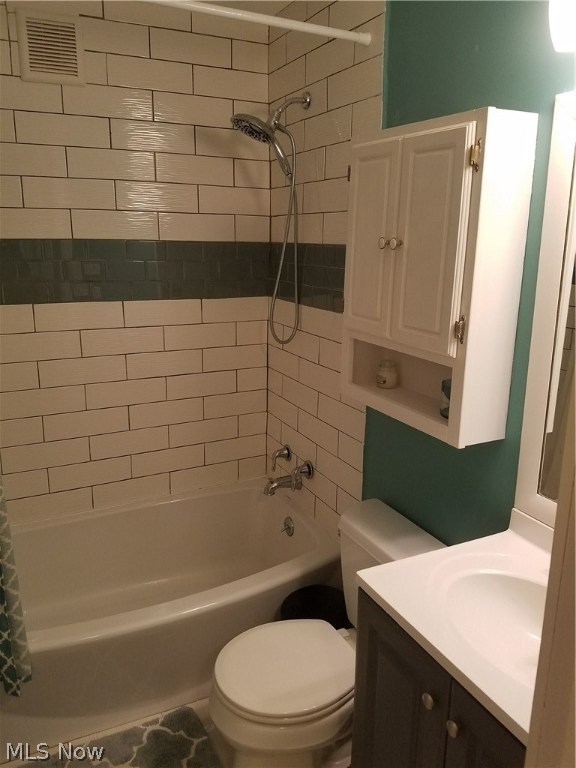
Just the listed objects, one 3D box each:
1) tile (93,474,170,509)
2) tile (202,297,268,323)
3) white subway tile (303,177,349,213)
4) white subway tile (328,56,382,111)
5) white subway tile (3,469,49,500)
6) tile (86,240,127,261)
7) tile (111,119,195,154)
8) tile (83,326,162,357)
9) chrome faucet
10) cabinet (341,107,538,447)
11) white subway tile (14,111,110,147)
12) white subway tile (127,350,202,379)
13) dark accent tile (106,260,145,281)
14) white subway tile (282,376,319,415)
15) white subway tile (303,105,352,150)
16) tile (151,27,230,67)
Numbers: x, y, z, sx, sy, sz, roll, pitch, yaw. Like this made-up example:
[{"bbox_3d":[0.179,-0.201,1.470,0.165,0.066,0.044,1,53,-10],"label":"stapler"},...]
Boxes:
[{"bbox_3d":[-0.644,0.441,2.402,0.310,0.102,0.010,-7,16,-26],"label":"tile"},{"bbox_3d":[-0.218,-0.310,2.380,0.294,0.101,0.010,-6,16,-25],"label":"tile"},{"bbox_3d":[0.126,-0.624,1.920,0.010,0.099,0.299,-6,16,-26],"label":"white subway tile"},{"bbox_3d":[0.194,-0.896,1.736,0.010,0.101,0.298,-7,16,-26],"label":"white subway tile"},{"bbox_3d":[-1.033,0.378,2.108,0.302,0.099,0.010,-7,16,-26],"label":"white subway tile"},{"bbox_3d":[-0.694,-0.510,2.210,0.146,0.075,0.010,-7,16,-26],"label":"tile"},{"bbox_3d":[-0.507,-0.935,2.194,0.322,0.106,0.010,-7,16,-26],"label":"tile"},{"bbox_3d":[-0.620,-0.162,2.179,0.302,0.099,0.010,-7,16,-26],"label":"tile"},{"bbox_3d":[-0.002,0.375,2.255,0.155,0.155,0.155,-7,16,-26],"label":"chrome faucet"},{"bbox_3d":[0.347,-0.271,1.513,0.162,0.741,0.511,-7,16,-26],"label":"cabinet"},{"bbox_3d":[-0.796,-0.902,2.052,0.322,0.106,0.010,-7,16,-26],"label":"white subway tile"},{"bbox_3d":[-0.484,-0.079,2.273,0.302,0.099,0.010,-7,16,-26],"label":"white subway tile"},{"bbox_3d":[-0.615,-0.429,2.185,0.146,0.074,0.010,-7,16,-26],"label":"dark accent tile"},{"bbox_3d":[0.053,0.046,2.377,0.010,0.106,0.316,-7,16,-26],"label":"white subway tile"},{"bbox_3d":[0.133,-0.846,1.924,0.010,0.102,0.306,-7,16,-26],"label":"white subway tile"},{"bbox_3d":[-0.340,-1.204,2.073,0.306,0.101,0.010,-7,16,-26],"label":"tile"}]

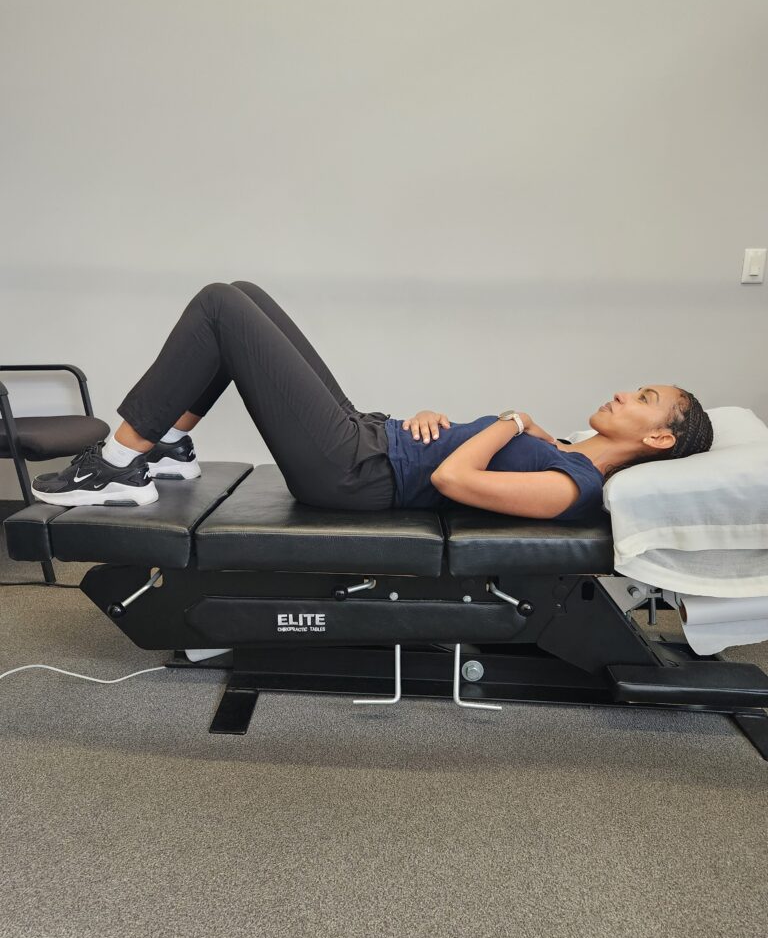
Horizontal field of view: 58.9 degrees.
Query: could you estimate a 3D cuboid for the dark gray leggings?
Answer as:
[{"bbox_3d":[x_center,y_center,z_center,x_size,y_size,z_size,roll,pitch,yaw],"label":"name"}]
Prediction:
[{"bbox_3d":[-0.275,-0.179,1.536,0.600,0.470,0.370,1,15,3],"label":"dark gray leggings"}]

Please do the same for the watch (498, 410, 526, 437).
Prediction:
[{"bbox_3d":[0.264,-0.095,1.420,0.040,0.048,0.058,-29,19,-25],"label":"watch"}]

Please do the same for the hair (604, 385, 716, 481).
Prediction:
[{"bbox_3d":[0.600,-0.078,1.520,0.255,0.175,0.170,-19,19,8],"label":"hair"}]

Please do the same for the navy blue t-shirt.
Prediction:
[{"bbox_3d":[0.225,-0.039,1.543,0.460,0.205,0.410,1,15,3],"label":"navy blue t-shirt"}]

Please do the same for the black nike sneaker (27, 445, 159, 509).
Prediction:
[{"bbox_3d":[-0.637,0.005,1.505,0.280,0.130,0.105,0,15,-1],"label":"black nike sneaker"}]

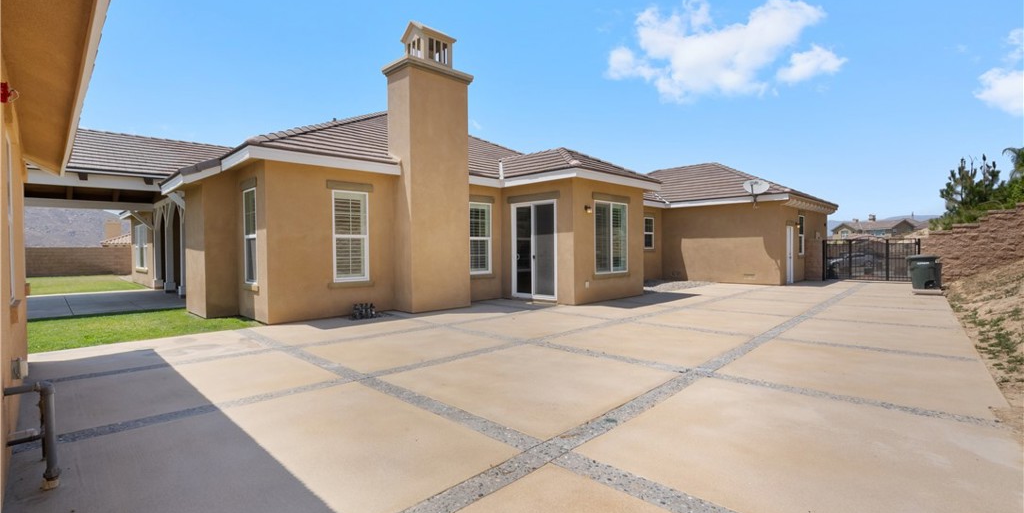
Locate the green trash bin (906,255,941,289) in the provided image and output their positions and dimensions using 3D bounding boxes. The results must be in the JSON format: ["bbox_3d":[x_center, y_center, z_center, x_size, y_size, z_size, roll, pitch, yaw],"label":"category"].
[{"bbox_3d":[13.060,0.475,14.450,0.810,1.080,0.690,0,1,40],"label":"green trash bin"}]

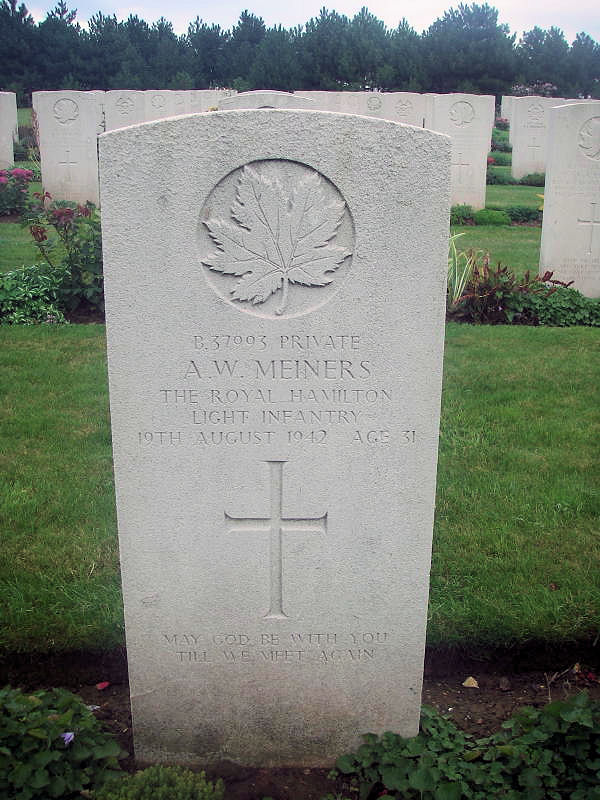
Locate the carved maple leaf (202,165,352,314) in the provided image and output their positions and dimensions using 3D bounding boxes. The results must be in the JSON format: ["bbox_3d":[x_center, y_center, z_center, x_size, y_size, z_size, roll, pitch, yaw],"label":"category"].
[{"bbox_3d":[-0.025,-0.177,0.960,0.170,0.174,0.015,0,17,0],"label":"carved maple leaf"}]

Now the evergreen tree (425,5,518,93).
[{"bbox_3d":[8.492,-17.310,44.000,4.700,5.200,4.500,0,17,0],"label":"evergreen tree"}]

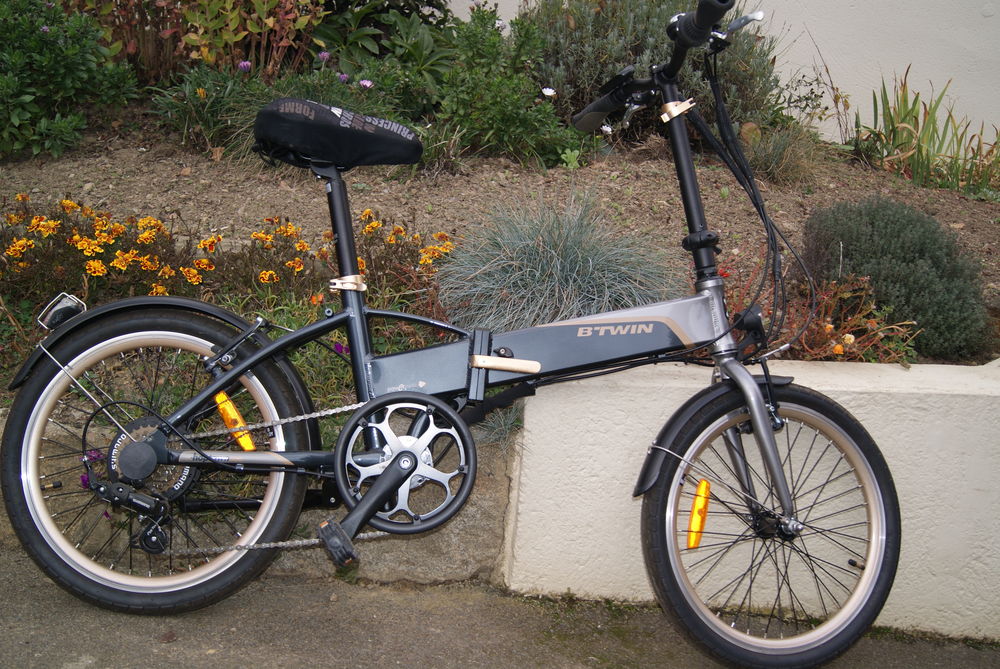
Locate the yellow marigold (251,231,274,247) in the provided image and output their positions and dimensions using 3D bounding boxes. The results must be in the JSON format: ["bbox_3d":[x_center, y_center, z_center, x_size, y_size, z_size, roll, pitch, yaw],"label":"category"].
[{"bbox_3d":[-0.534,-0.216,2.250,0.053,0.036,0.050,3,10,0],"label":"yellow marigold"}]

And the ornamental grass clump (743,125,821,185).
[{"bbox_3d":[0.841,-0.537,2.970,0.230,0.175,0.220,2,15,0],"label":"ornamental grass clump"}]

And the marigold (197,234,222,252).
[{"bbox_3d":[-0.642,-0.202,2.220,0.054,0.040,0.050,3,10,0],"label":"marigold"}]

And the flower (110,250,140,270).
[{"bbox_3d":[-0.816,-0.163,2.180,0.063,0.047,0.055,3,10,0],"label":"flower"}]

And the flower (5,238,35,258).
[{"bbox_3d":[-1.056,-0.189,2.200,0.064,0.045,0.055,3,10,0],"label":"flower"}]

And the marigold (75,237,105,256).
[{"bbox_3d":[-0.902,-0.193,2.200,0.064,0.044,0.055,3,10,0],"label":"marigold"}]

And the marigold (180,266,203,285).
[{"bbox_3d":[-0.663,-0.127,2.150,0.048,0.039,0.046,3,10,0],"label":"marigold"}]

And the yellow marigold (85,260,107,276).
[{"bbox_3d":[-0.869,-0.142,2.150,0.048,0.036,0.046,3,10,0],"label":"yellow marigold"}]

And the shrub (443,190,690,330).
[{"bbox_3d":[0.141,-0.161,2.300,0.570,0.310,0.520,3,10,0],"label":"shrub"}]

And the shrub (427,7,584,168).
[{"bbox_3d":[0.018,-0.823,3.350,0.530,0.540,0.500,3,10,0],"label":"shrub"}]

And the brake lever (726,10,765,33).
[{"bbox_3d":[0.388,-0.496,1.590,0.028,0.022,0.080,-5,-9,-36],"label":"brake lever"}]

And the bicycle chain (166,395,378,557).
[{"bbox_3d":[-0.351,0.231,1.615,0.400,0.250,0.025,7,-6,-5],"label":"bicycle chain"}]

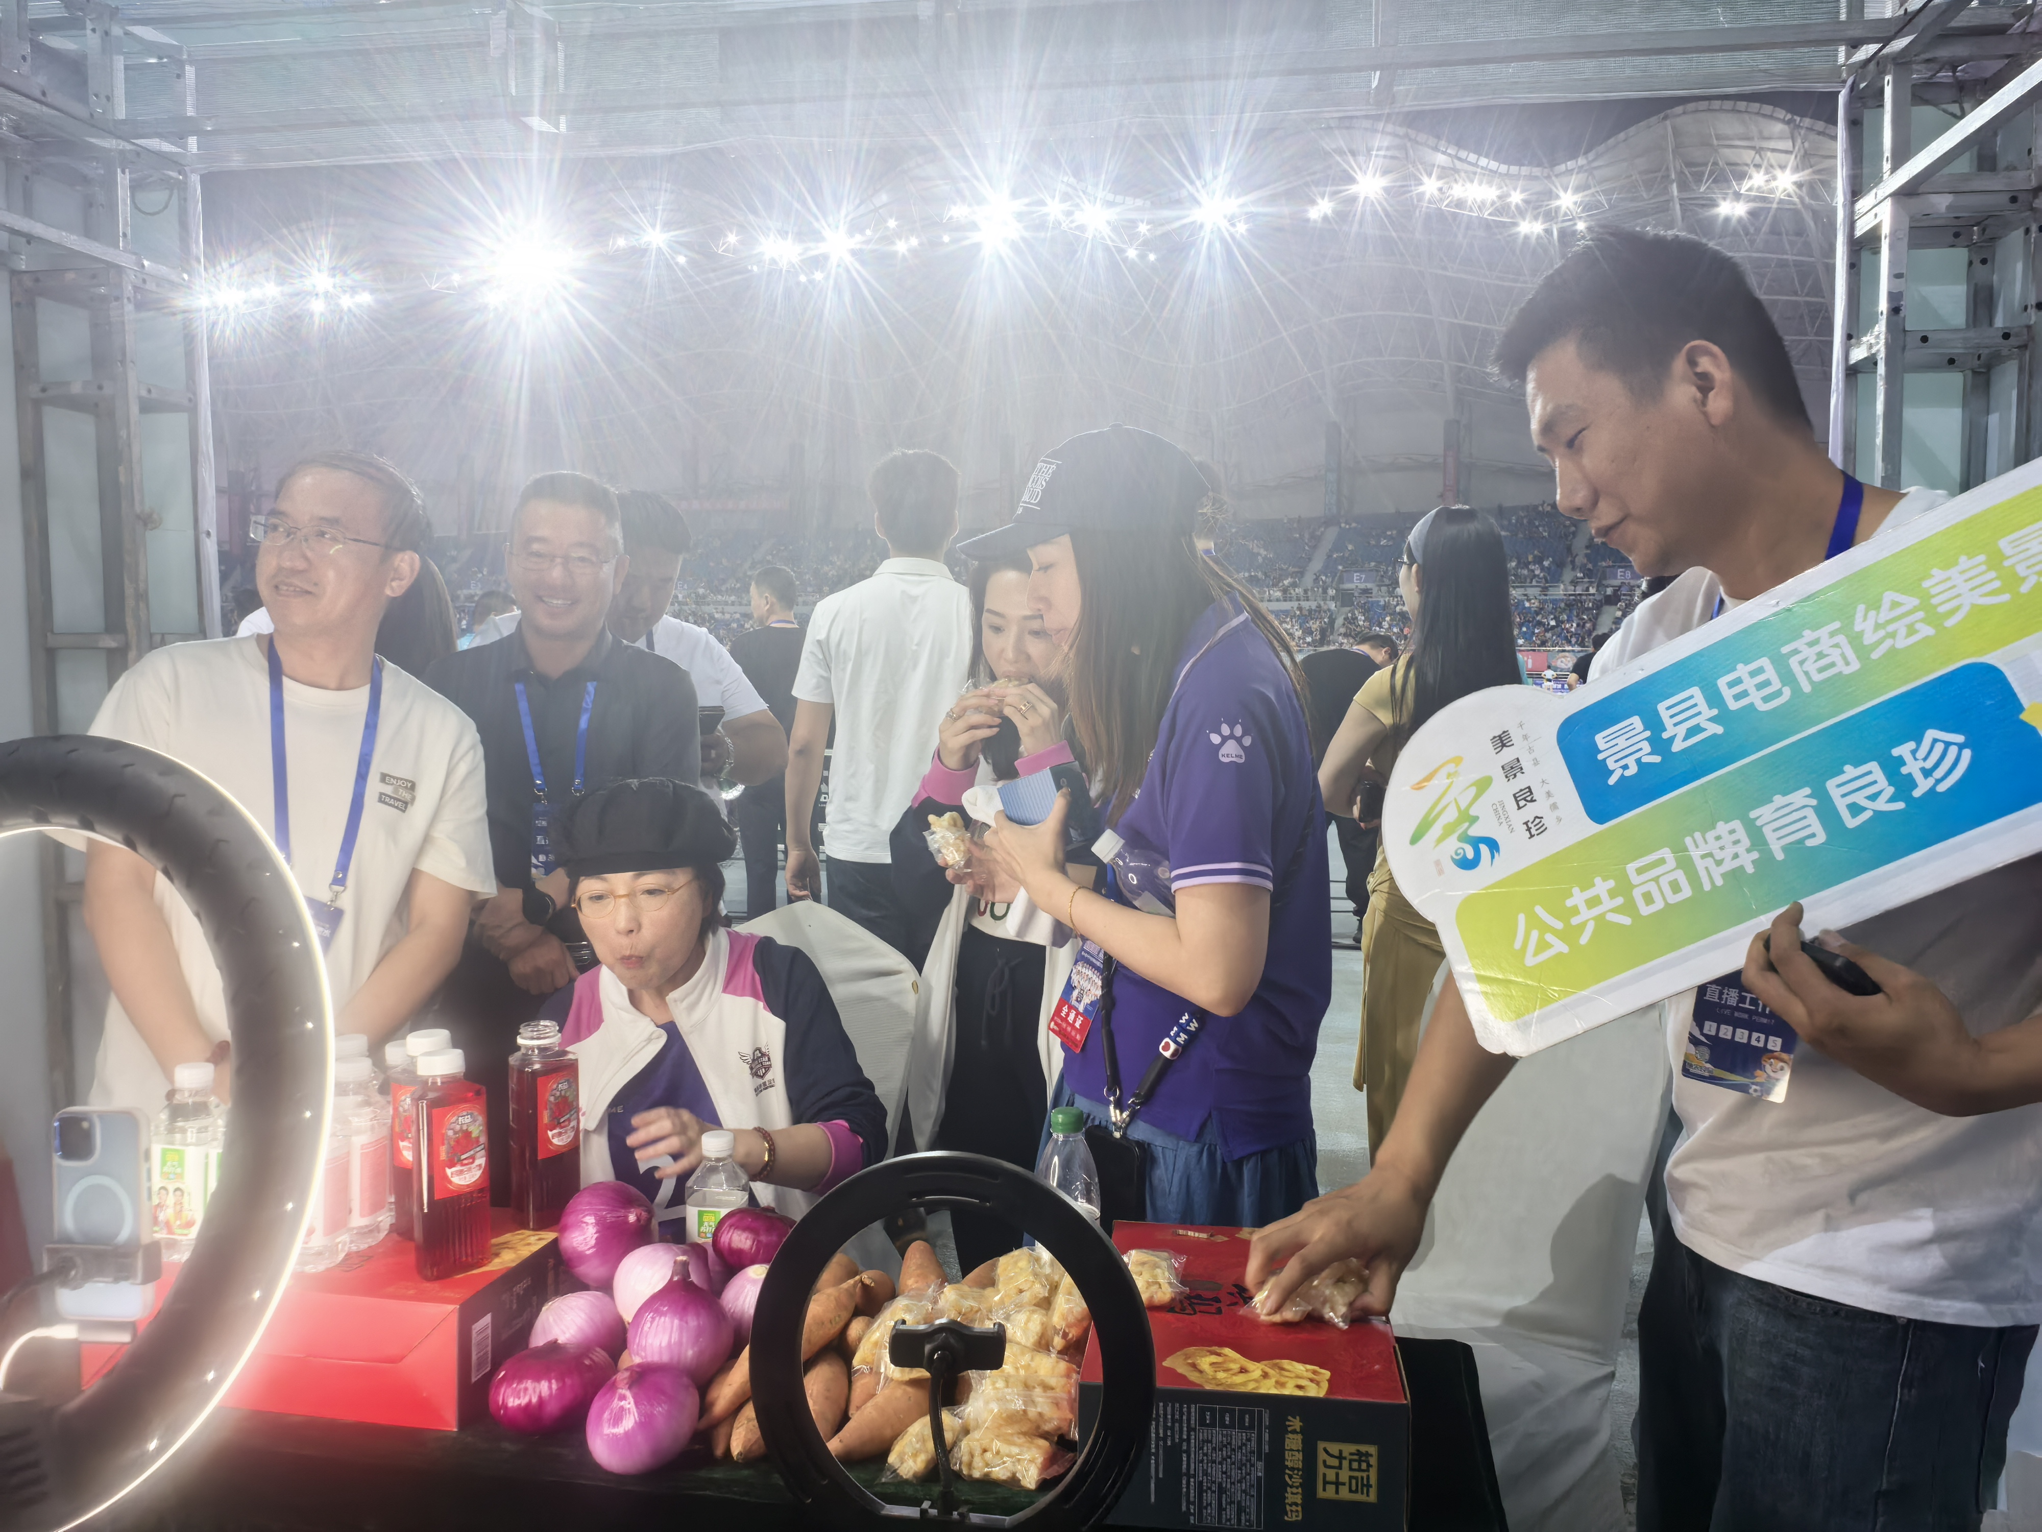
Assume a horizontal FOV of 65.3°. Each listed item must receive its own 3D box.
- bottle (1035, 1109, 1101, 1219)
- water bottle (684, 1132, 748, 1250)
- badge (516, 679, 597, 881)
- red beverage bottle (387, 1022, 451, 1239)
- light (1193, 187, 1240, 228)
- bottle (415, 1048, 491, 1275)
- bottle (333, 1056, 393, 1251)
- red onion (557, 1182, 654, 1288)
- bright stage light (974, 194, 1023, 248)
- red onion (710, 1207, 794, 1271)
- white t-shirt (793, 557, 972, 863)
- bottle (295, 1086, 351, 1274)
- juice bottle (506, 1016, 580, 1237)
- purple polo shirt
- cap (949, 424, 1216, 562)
[{"bbox_3d":[0.045,0.424,1.523,0.063,0.195,0.063,0,5,0],"label":"bottle"},{"bbox_3d":[-0.292,0.438,1.541,0.060,0.168,0.060,0,5,3],"label":"water bottle"},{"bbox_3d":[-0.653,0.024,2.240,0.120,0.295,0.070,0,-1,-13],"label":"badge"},{"bbox_3d":[-0.532,0.334,1.440,0.054,0.184,0.054,2,5,27],"label":"red beverage bottle"},{"bbox_3d":[15.274,-43.695,125.000,3.500,3.000,1.600,0,5,7],"label":"light"},{"bbox_3d":[-0.490,0.339,1.366,0.054,0.184,0.054,-5,6,-43],"label":"bottle"},{"bbox_3d":[-0.596,0.345,1.426,0.060,0.167,0.060,-4,6,-38],"label":"bottle"},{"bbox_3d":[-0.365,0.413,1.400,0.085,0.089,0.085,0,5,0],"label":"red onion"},{"bbox_3d":[-1.278,-30.100,88.000,2.700,3.000,1.500,0,3,-1],"label":"bright stage light"},{"bbox_3d":[-0.227,0.411,1.380,0.078,0.060,0.078,5,-8,0],"label":"red onion"},{"bbox_3d":[-0.276,-0.121,3.600,0.470,0.690,0.270,-1,3,-3],"label":"white t-shirt"},{"bbox_3d":[-0.570,0.322,1.280,0.061,0.150,0.061,-1,4,-17],"label":"bottle"},{"bbox_3d":[-0.442,0.331,1.475,0.054,0.182,0.054,2,5,32],"label":"juice bottle"},{"bbox_3d":[0.190,0.105,1.740,0.300,0.600,0.430,-1,3,-10],"label":"purple polo shirt"},{"bbox_3d":[0.068,-0.295,1.720,0.275,0.145,0.185,-8,5,-9],"label":"cap"}]

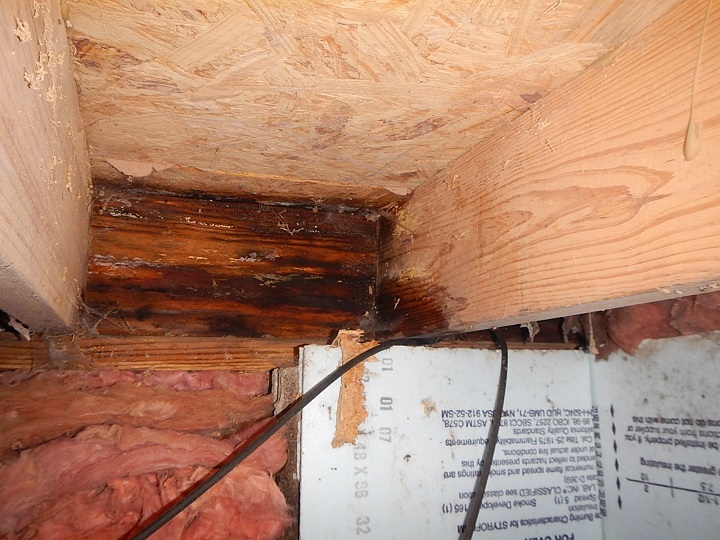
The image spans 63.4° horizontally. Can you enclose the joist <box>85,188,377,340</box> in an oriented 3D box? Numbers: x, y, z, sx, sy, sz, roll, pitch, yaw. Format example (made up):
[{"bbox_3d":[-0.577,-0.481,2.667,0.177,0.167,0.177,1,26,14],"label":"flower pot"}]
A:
[{"bbox_3d":[-0.153,0.003,0.766,0.370,0.186,0.040,4,-12,-20],"label":"joist"}]

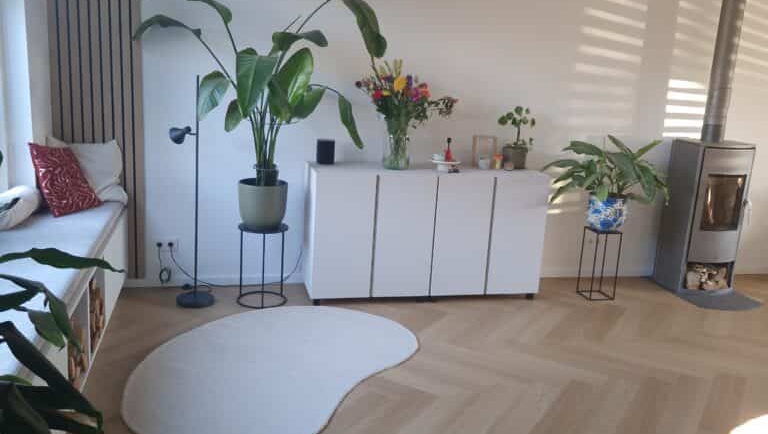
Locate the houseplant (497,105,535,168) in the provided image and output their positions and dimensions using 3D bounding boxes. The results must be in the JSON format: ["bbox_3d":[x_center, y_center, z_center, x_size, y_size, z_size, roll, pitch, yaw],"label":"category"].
[{"bbox_3d":[0.918,-0.542,4.734,0.210,0.432,0.200,0,13,-14],"label":"houseplant"}]

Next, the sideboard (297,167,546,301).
[{"bbox_3d":[0.291,0.117,4.641,1.600,0.882,0.320,0,13,-14],"label":"sideboard"}]

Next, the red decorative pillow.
[{"bbox_3d":[-1.898,-0.238,4.059,0.140,0.440,0.440,-16,9,13],"label":"red decorative pillow"}]

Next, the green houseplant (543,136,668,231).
[{"bbox_3d":[1.541,-0.219,4.733,0.800,0.663,0.720,0,13,-14],"label":"green houseplant"}]

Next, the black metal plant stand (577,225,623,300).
[{"bbox_3d":[1.550,0.335,4.888,0.195,0.490,0.195,0,13,-14],"label":"black metal plant stand"}]

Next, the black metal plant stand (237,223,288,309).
[{"bbox_3d":[-0.783,0.309,4.409,0.320,0.488,0.320,0,13,-14],"label":"black metal plant stand"}]

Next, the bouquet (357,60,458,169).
[{"bbox_3d":[0.148,-0.657,4.451,0.640,0.693,0.500,0,13,-14],"label":"bouquet"}]

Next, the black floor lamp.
[{"bbox_3d":[-1.186,-0.148,4.205,0.275,1.423,0.236,0,13,-14],"label":"black floor lamp"}]

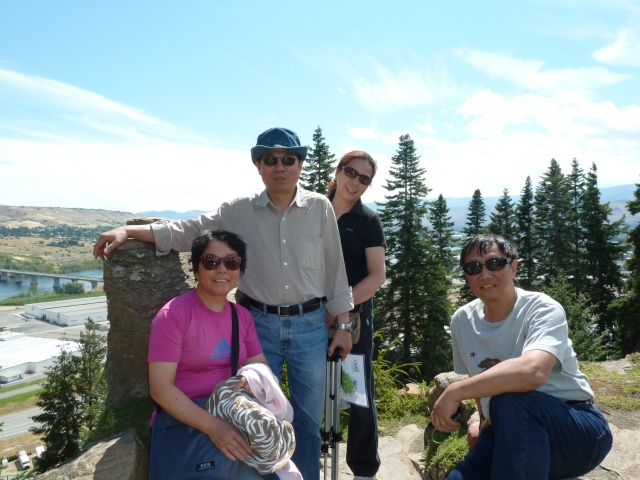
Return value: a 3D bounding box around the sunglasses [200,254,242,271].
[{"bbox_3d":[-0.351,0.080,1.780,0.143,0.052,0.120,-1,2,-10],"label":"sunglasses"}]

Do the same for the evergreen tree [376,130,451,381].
[{"bbox_3d":[3.407,0.631,18.000,2.700,8.900,2.700,-1,2,0],"label":"evergreen tree"}]

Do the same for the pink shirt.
[{"bbox_3d":[-0.409,0.388,1.800,0.430,0.430,0.280,-2,3,-25],"label":"pink shirt"}]

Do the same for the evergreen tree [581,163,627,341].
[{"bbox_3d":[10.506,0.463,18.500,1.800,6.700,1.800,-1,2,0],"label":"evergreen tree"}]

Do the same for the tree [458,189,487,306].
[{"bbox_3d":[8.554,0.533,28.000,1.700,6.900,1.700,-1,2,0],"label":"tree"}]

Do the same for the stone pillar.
[{"bbox_3d":[-0.784,0.352,2.270,0.380,0.850,0.360,-1,2,-9],"label":"stone pillar"}]

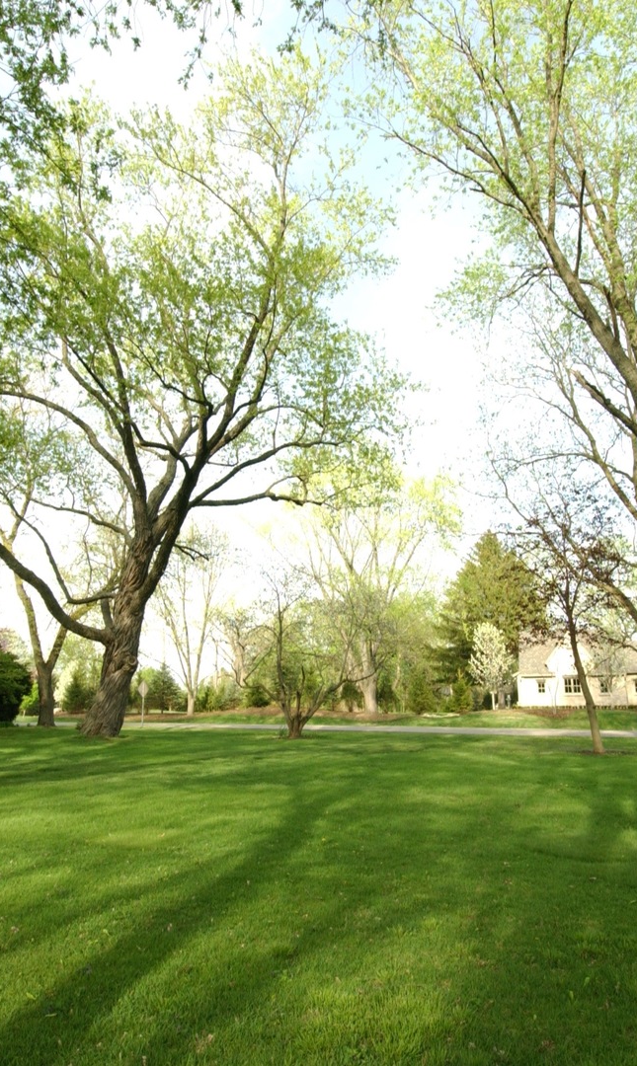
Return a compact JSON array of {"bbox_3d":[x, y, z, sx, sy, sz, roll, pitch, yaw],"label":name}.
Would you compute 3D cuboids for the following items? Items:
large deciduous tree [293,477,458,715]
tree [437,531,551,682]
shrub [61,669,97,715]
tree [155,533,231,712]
[{"bbox_3d":[4.253,4.332,49.500,11.383,17.195,11.383,-2,-13,5],"label":"large deciduous tree"},{"bbox_3d":[15.097,7.402,59.000,9.214,15.331,9.214,-4,-14,14],"label":"tree"},{"bbox_3d":[-17.081,11.390,48.500,2.514,3.210,2.514,4,-14,-19],"label":"shrub"},{"bbox_3d":[-9.300,6.344,50.000,5.403,13.740,5.403,2,-14,-10],"label":"tree"}]

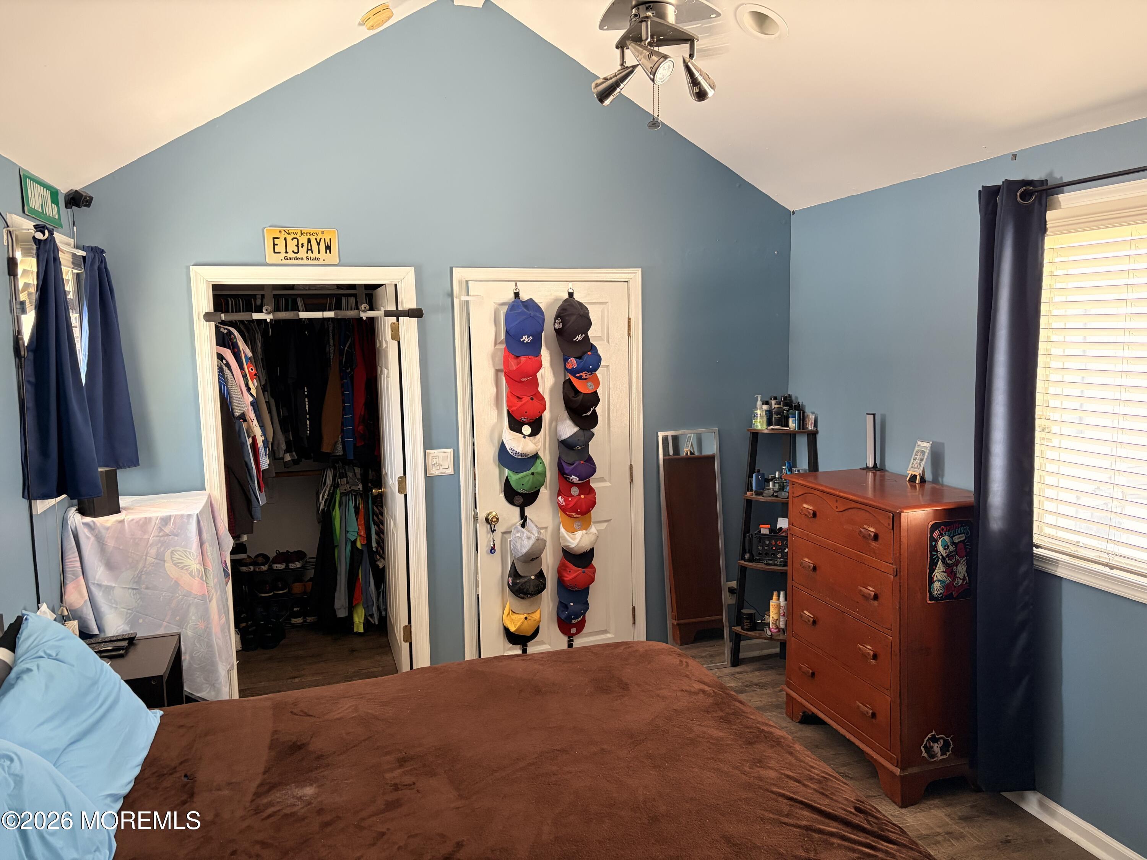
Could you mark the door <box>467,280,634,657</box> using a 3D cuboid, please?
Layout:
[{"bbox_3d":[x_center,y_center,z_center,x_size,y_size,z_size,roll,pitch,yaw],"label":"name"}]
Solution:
[{"bbox_3d":[-0.093,0.284,4.255,0.795,2.010,0.040,-3,7,-17],"label":"door"}]

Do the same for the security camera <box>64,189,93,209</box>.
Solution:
[{"bbox_3d":[-1.998,-0.929,3.457,0.115,0.090,0.080,2,7,23],"label":"security camera"}]

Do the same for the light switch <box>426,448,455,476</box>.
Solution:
[{"bbox_3d":[-0.627,0.154,4.057,0.123,0.120,0.012,-3,7,-17],"label":"light switch"}]

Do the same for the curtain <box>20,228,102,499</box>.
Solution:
[{"bbox_3d":[-1.688,-0.213,2.824,0.190,0.880,0.320,-3,7,-17],"label":"curtain"}]

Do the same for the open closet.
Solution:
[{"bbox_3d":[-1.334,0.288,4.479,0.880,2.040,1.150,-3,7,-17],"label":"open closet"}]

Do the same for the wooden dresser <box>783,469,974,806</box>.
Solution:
[{"bbox_3d":[1.266,0.791,3.585,0.420,1.110,0.820,-3,7,-17],"label":"wooden dresser"}]

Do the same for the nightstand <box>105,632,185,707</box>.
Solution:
[{"bbox_3d":[-1.600,1.136,3.047,0.380,0.655,0.440,-3,7,-17],"label":"nightstand"}]

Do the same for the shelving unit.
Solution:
[{"bbox_3d":[1.067,0.621,4.483,0.520,1.257,0.340,2,7,25],"label":"shelving unit"}]

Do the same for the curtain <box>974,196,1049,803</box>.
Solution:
[{"bbox_3d":[1.524,0.240,3.022,0.180,2.150,0.220,-3,7,-17],"label":"curtain"}]

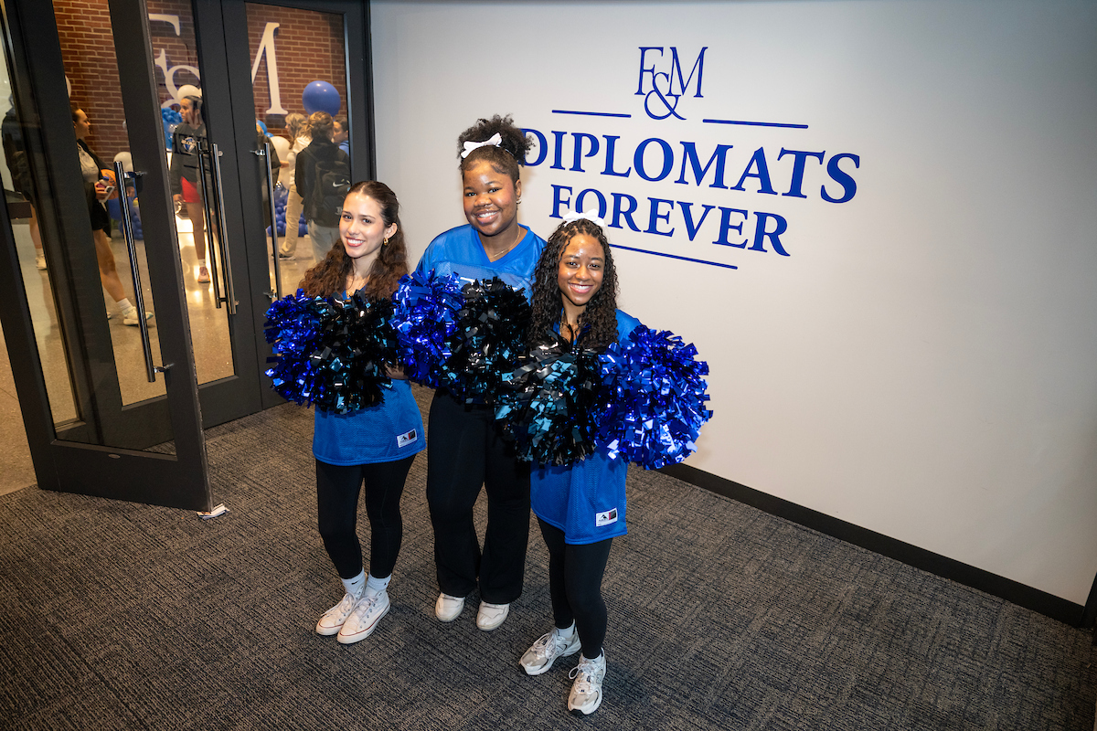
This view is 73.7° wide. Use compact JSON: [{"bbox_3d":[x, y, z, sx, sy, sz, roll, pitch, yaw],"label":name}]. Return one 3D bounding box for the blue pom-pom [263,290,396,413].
[{"bbox_3d":[-0.664,-0.040,2.218,0.370,0.340,0.320,10,21,19],"label":"blue pom-pom"}]

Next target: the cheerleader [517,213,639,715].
[{"bbox_3d":[0.085,0.344,2.295,0.460,1.605,0.420,9,21,16],"label":"cheerleader"}]

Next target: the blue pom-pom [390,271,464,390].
[{"bbox_3d":[-0.366,-0.111,2.296,0.310,0.340,0.310,7,21,12],"label":"blue pom-pom"}]

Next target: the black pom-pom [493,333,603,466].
[{"bbox_3d":[0.001,0.089,1.962,0.320,0.340,0.310,2,20,-1],"label":"black pom-pom"}]

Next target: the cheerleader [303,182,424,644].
[{"bbox_3d":[-0.629,0.201,2.550,0.470,1.635,0.420,10,21,19],"label":"cheerleader"}]

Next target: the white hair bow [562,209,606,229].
[{"bbox_3d":[0.098,-0.408,2.032,0.120,0.055,0.050,8,21,13],"label":"white hair bow"}]

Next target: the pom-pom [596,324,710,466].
[{"bbox_3d":[0.277,0.084,1.955,0.330,0.360,0.320,9,21,16],"label":"pom-pom"}]

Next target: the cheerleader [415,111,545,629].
[{"bbox_3d":[-0.233,0.108,2.571,0.540,1.830,0.440,7,21,12],"label":"cheerleader"}]

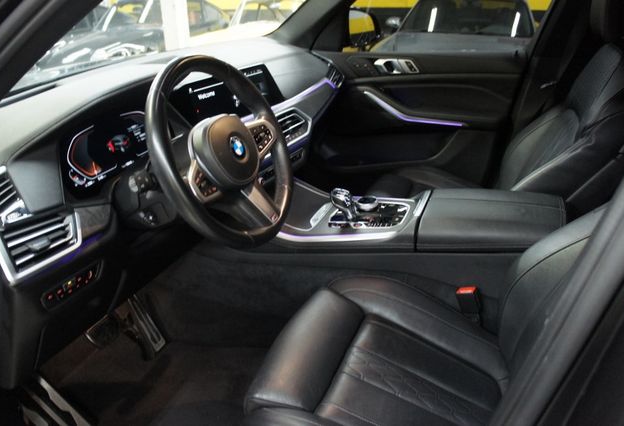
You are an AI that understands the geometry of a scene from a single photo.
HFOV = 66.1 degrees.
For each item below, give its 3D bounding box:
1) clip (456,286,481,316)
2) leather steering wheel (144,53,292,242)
[{"bbox_3d":[0.351,0.200,1.073,0.038,0.062,0.026,-5,20,43],"label":"clip"},{"bbox_3d":[-0.172,-0.111,0.925,0.110,0.372,0.372,-15,14,31],"label":"leather steering wheel"}]

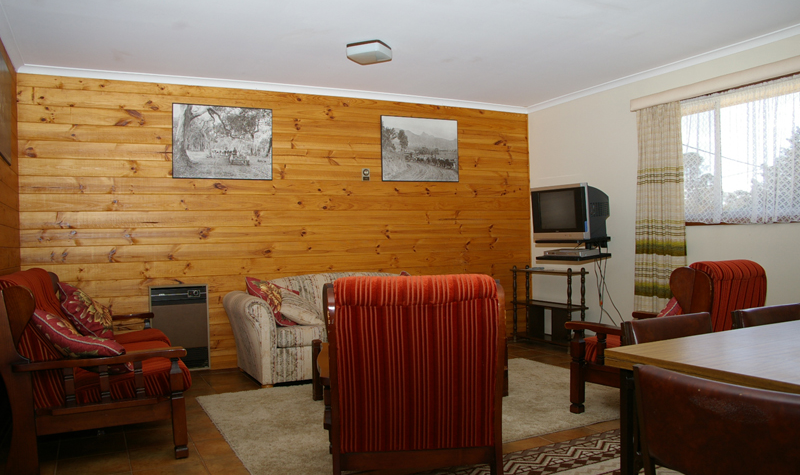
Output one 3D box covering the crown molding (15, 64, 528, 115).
[{"bbox_3d":[-0.707,-1.296,5.391,4.660,0.065,0.065,-2,1,-26],"label":"crown molding"}]

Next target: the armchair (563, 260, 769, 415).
[{"bbox_3d":[1.524,0.577,3.442,0.790,0.895,0.835,-2,1,-41],"label":"armchair"}]

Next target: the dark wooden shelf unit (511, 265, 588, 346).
[{"bbox_3d":[1.387,0.646,5.619,0.260,0.745,0.790,-2,1,-31],"label":"dark wooden shelf unit"}]

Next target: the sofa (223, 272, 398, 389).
[{"bbox_3d":[-0.453,0.689,4.995,1.860,0.770,0.820,-2,1,-26],"label":"sofa"}]

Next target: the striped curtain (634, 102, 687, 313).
[{"bbox_3d":[2.104,-0.140,4.882,0.100,1.900,0.500,-2,1,-26],"label":"striped curtain"}]

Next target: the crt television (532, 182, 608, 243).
[{"bbox_3d":[1.551,-0.227,5.303,0.460,0.468,0.575,-6,3,-40],"label":"crt television"}]

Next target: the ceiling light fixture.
[{"bbox_3d":[-0.208,-1.282,4.167,0.235,0.084,0.235,-1,1,23],"label":"ceiling light fixture"}]

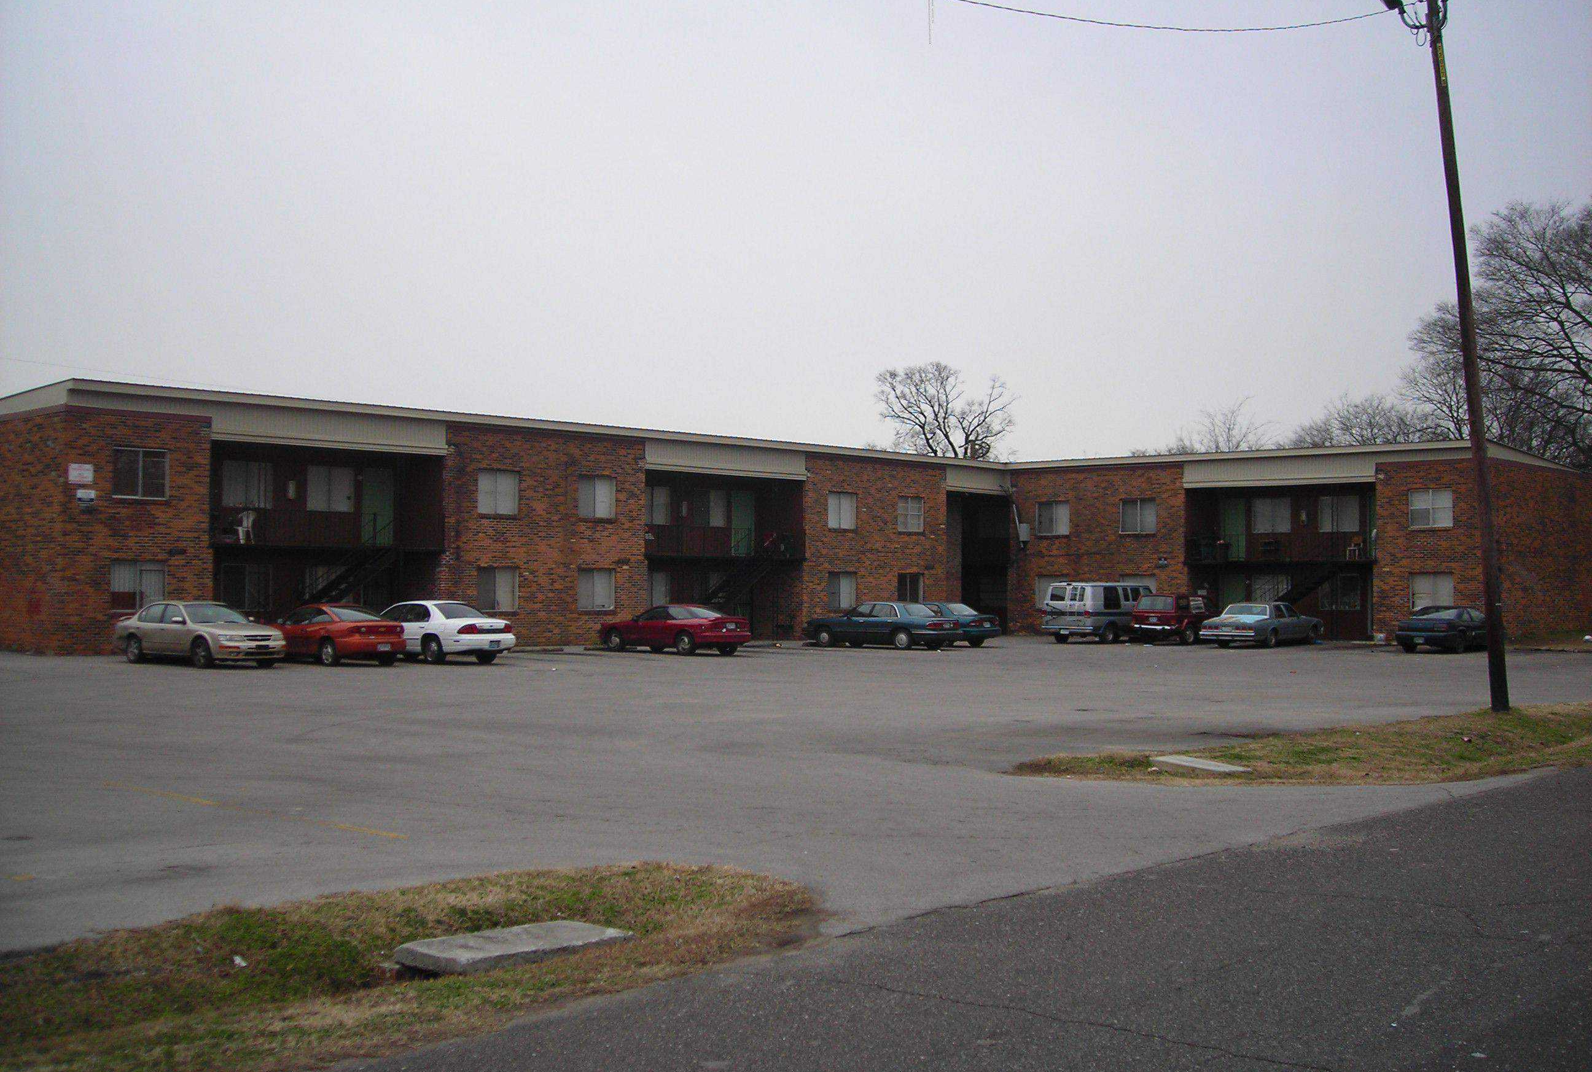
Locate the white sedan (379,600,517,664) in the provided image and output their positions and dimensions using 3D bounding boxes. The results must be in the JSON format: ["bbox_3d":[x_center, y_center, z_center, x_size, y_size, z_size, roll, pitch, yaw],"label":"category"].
[{"bbox_3d":[-8.601,2.203,40.462,5.050,1.410,1.840,-1,-2,37],"label":"white sedan"}]

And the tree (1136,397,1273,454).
[{"bbox_3d":[21.010,-1.340,89.840,7.050,11.610,7.050,0,-2,0],"label":"tree"}]

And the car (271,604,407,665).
[{"bbox_3d":[-10.528,2.178,39.079,4.580,1.360,1.720,-1,-2,40],"label":"car"}]

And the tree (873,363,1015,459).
[{"bbox_3d":[8.300,-2.550,97.800,7.950,14.360,7.950,0,-2,0],"label":"tree"}]

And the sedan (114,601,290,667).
[{"bbox_3d":[-13.304,2.149,38.902,4.800,1.420,1.770,-1,-2,37],"label":"sedan"}]

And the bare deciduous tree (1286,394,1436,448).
[{"bbox_3d":[29.760,-1.500,91.830,7.790,12.130,7.790,0,-2,0],"label":"bare deciduous tree"}]

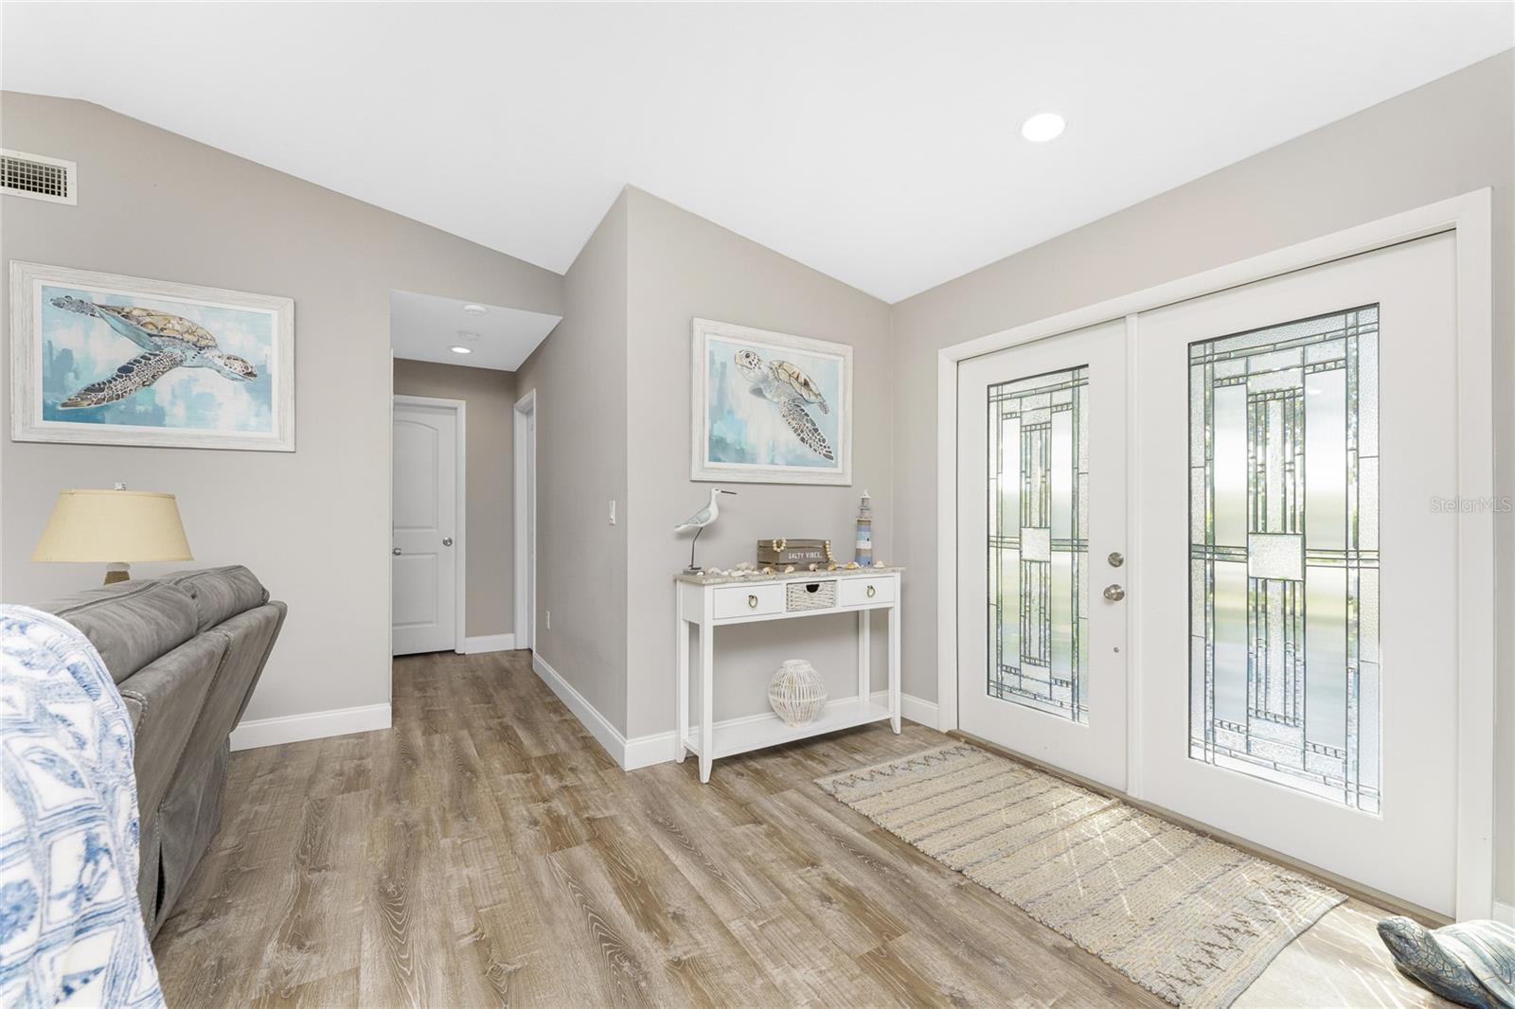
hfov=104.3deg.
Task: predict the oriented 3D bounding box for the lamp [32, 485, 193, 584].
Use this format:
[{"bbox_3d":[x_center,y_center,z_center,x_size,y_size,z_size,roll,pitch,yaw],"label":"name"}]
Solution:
[{"bbox_3d":[-2.695,0.255,2.484,0.457,0.690,0.457,0,0,-30],"label":"lamp"}]

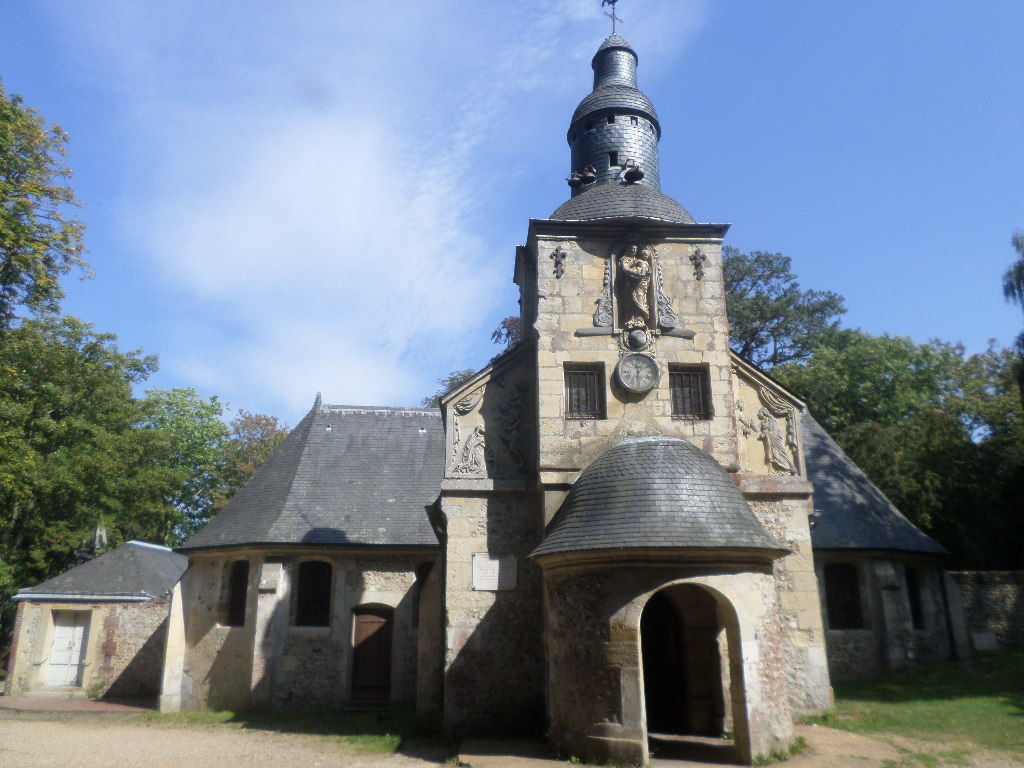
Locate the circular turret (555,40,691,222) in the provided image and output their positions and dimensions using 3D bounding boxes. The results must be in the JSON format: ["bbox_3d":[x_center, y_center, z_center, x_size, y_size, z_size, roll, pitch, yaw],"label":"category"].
[{"bbox_3d":[2.361,-5.553,16.867,3.300,5.899,3.300,0,-18,0],"label":"circular turret"}]

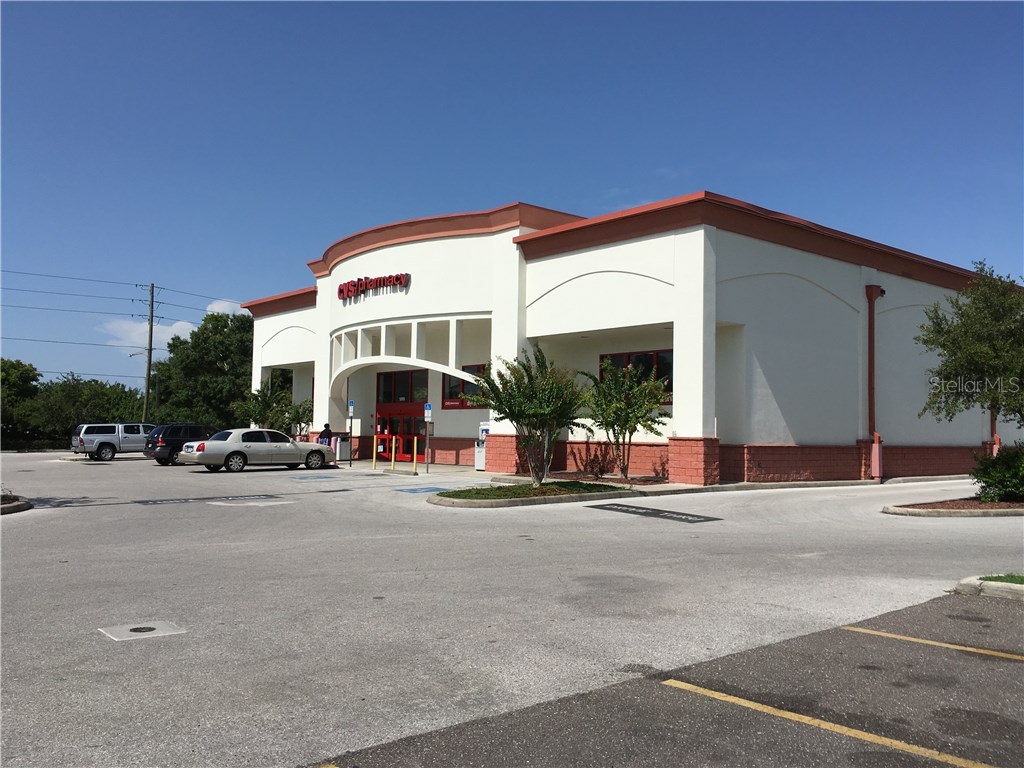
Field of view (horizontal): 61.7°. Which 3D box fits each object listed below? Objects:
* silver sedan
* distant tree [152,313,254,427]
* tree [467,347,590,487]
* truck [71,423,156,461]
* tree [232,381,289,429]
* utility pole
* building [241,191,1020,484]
[{"bbox_3d":[-9.050,2.370,31.000,5.470,1.490,1.990,3,-4,-40],"label":"silver sedan"},{"bbox_3d":[-23.525,-0.345,68.166,10.500,10.480,10.500,2,-3,-19],"label":"distant tree"},{"bbox_3d":[0.416,0.807,21.413,3.100,3.530,3.100,1,-3,1],"label":"tree"},{"bbox_3d":[-19.250,2.940,43.350,5.300,1.800,1.920,4,-4,-42],"label":"truck"},{"bbox_3d":[-12.162,1.646,41.511,2.800,3.530,2.800,2,-3,-16],"label":"tree"},{"bbox_3d":[-26.298,-1.353,62.199,0.360,11.800,0.360,1,-3,0],"label":"utility pole"},{"bbox_3d":[6.991,-0.548,44.409,35.000,8.950,31.000,3,-4,-40],"label":"building"}]

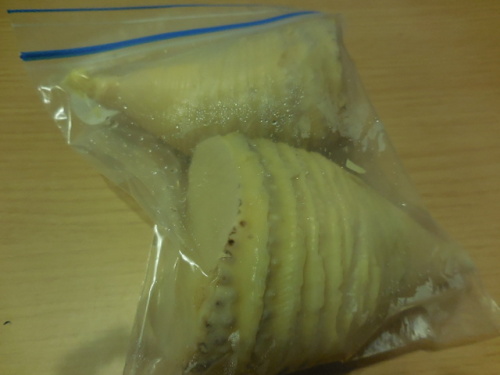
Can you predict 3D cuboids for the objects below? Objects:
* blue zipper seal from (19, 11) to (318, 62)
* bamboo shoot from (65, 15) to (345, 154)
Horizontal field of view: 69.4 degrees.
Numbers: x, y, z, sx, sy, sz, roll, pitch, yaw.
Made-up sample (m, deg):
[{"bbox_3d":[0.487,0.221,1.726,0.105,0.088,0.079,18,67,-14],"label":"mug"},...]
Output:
[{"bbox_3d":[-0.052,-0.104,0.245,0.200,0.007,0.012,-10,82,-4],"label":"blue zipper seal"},{"bbox_3d":[-0.033,-0.067,0.237,0.183,0.085,0.085,3,50,6],"label":"bamboo shoot"}]

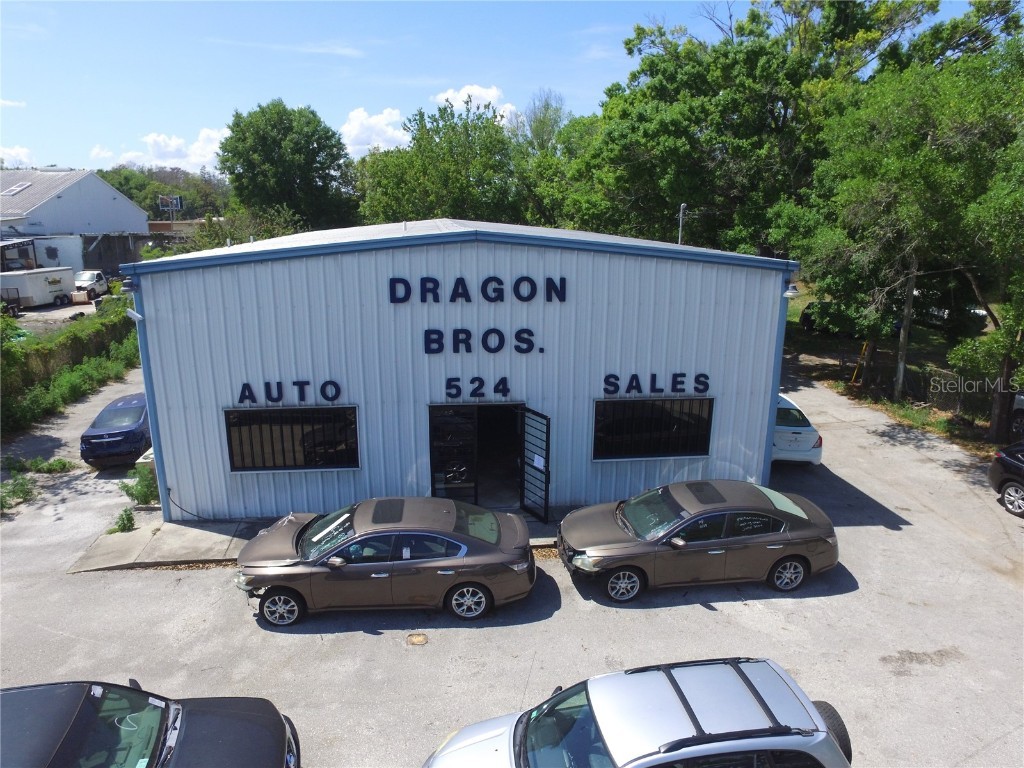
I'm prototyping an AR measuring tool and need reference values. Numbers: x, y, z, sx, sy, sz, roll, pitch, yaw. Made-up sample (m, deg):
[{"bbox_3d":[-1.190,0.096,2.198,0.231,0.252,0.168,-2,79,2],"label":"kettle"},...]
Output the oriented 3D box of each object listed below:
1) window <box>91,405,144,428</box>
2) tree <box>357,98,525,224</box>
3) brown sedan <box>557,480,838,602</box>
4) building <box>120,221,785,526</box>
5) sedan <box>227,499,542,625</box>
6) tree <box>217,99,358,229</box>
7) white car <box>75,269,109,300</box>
[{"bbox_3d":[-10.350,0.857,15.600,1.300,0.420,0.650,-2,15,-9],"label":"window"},{"bbox_3d":[-4.491,-11.189,38.724,10.507,13.772,10.507,0,14,0],"label":"tree"},{"bbox_3d":[3.192,2.540,10.279,4.720,1.470,1.860,-1,15,-6],"label":"brown sedan"},{"bbox_3d":[-1.474,-1.938,18.882,12.650,5.688,15.000,-1,15,-6],"label":"building"},{"bbox_3d":[-1.980,2.701,9.598,4.720,1.470,1.860,-1,15,-4],"label":"sedan"},{"bbox_3d":[-15.959,-13.092,43.855,10.081,14.824,10.081,0,14,0],"label":"tree"},{"bbox_3d":[-33.461,-7.798,46.717,1.920,1.900,5.200,-2,15,-10],"label":"white car"}]

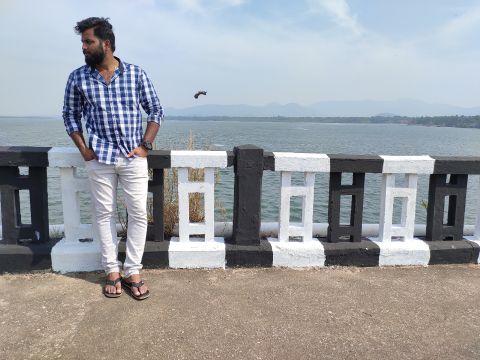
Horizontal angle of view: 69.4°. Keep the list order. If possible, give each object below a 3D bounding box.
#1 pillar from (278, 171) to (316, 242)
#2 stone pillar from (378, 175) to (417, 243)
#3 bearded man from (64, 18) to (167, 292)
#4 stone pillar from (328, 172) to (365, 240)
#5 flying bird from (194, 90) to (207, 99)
[{"bbox_3d":[0.465,0.211,2.880,0.265,0.600,0.100,0,10,-6],"label":"pillar"},{"bbox_3d":[1.340,0.224,2.952,0.265,0.596,0.100,0,10,-6],"label":"stone pillar"},{"bbox_3d":[-0.807,-0.140,2.281,0.620,1.740,0.450,-1,10,-12],"label":"bearded man"},{"bbox_3d":[0.888,0.218,2.911,0.265,0.600,0.100,0,10,-6],"label":"stone pillar"},{"bbox_3d":[-2.827,-6.165,25.000,0.850,0.450,0.500,8,12,36],"label":"flying bird"}]

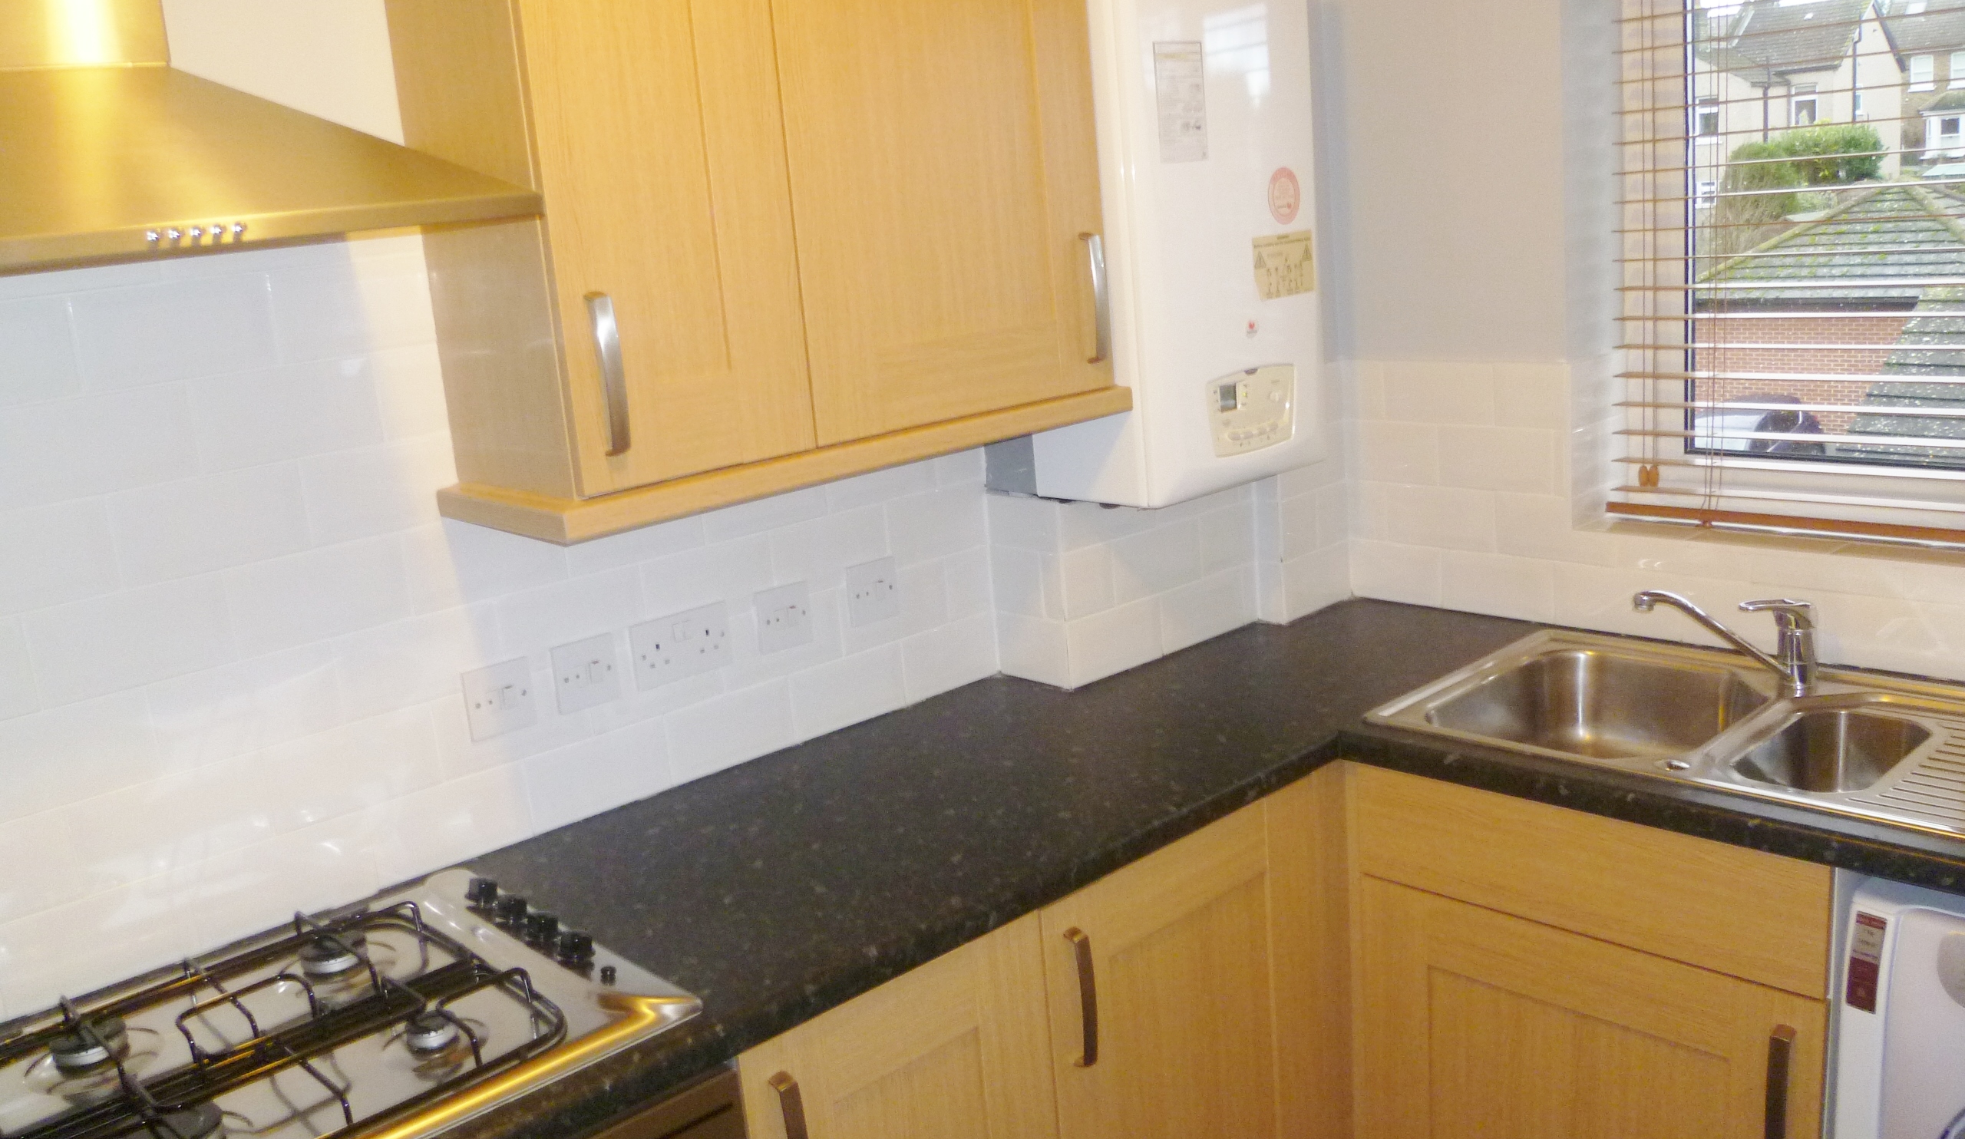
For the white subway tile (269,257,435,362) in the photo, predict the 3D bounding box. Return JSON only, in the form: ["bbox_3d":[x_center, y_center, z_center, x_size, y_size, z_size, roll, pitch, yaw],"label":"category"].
[{"bbox_3d":[-0.688,-0.290,1.779,0.198,0.100,0.009,-16,17,-39],"label":"white subway tile"}]

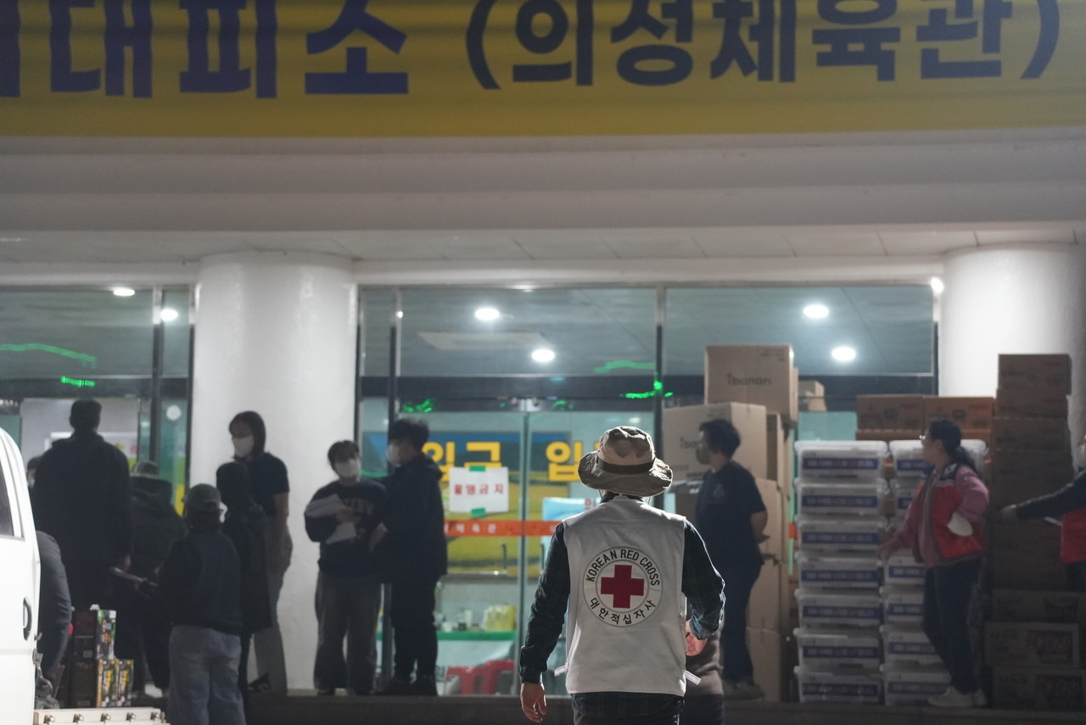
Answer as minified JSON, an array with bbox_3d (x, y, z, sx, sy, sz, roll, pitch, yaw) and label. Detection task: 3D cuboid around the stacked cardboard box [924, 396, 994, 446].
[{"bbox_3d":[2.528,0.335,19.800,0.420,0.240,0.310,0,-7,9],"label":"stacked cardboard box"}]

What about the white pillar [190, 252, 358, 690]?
[{"bbox_3d":[-1.727,0.713,20.900,1.050,2.780,1.050,0,-7,9],"label":"white pillar"}]

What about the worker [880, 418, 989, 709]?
[{"bbox_3d":[2.258,1.160,18.800,0.460,1.660,0.560,6,-9,-36],"label":"worker"}]

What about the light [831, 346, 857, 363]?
[{"bbox_3d":[2.382,-0.064,25.747,0.190,0.050,0.190,0,-7,10],"label":"light"}]

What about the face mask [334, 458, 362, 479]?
[{"bbox_3d":[-1.201,0.651,20.100,0.150,0.115,0.090,3,-7,-14],"label":"face mask"}]

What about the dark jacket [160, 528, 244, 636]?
[{"bbox_3d":[-1.902,1.227,18.200,0.450,0.620,0.340,5,-8,-31],"label":"dark jacket"}]

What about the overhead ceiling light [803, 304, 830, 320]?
[{"bbox_3d":[1.968,-0.366,23.448,0.190,0.050,0.190,0,-7,10],"label":"overhead ceiling light"}]

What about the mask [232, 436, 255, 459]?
[{"bbox_3d":[-1.835,0.521,20.000,0.140,0.135,0.090,-4,-9,37],"label":"mask"}]

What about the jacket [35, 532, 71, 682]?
[{"bbox_3d":[-2.530,1.195,16.000,0.480,0.720,0.480,2,-7,-6],"label":"jacket"}]

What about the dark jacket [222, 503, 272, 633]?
[{"bbox_3d":[-1.675,1.129,18.000,0.430,0.740,0.300,1,-7,0],"label":"dark jacket"}]

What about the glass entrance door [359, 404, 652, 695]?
[{"bbox_3d":[-0.256,1.290,22.120,2.030,2.050,0.100,0,-7,10],"label":"glass entrance door"}]

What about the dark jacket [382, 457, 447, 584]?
[{"bbox_3d":[-0.806,0.967,20.300,0.430,0.790,0.500,0,-7,6],"label":"dark jacket"}]

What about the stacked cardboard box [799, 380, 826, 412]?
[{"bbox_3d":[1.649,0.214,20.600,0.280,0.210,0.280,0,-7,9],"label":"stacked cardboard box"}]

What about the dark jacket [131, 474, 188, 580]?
[{"bbox_3d":[-2.378,1.015,19.800,0.480,0.640,0.360,5,-8,-30],"label":"dark jacket"}]

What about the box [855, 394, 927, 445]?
[{"bbox_3d":[2.132,0.333,20.000,0.420,0.280,0.320,0,-7,10],"label":"box"}]

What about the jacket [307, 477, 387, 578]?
[{"bbox_3d":[-1.205,1.015,20.000,0.500,0.640,0.320,3,-7,-12],"label":"jacket"}]

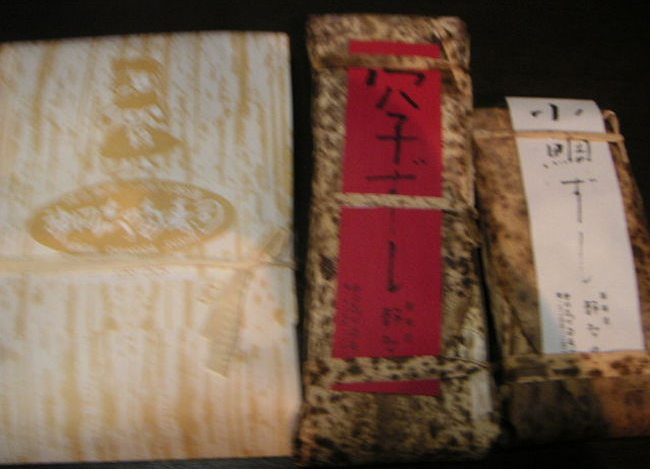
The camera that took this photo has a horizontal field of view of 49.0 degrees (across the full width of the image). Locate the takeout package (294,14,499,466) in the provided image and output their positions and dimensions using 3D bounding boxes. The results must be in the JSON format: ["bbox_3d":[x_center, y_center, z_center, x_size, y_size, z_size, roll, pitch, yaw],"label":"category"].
[{"bbox_3d":[0.031,-0.002,0.352,0.084,0.042,0.222,1,70,0],"label":"takeout package"}]

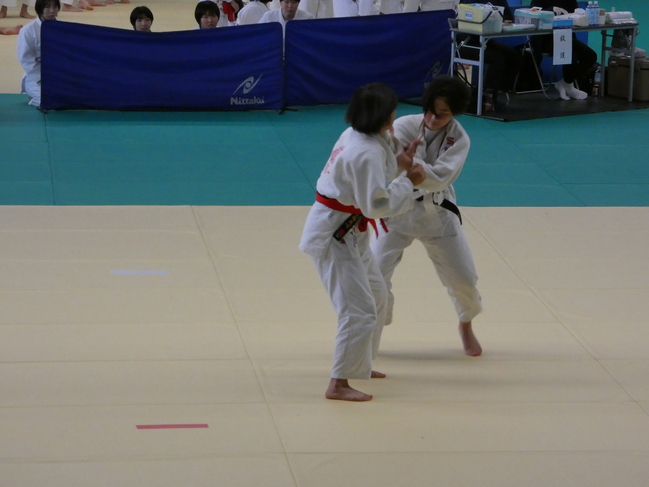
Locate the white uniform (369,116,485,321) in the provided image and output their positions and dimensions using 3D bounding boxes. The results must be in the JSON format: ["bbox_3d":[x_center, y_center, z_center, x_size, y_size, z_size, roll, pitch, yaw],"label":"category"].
[{"bbox_3d":[0.530,-0.127,14.025,0.580,1.120,0.520,5,12,20],"label":"white uniform"}]

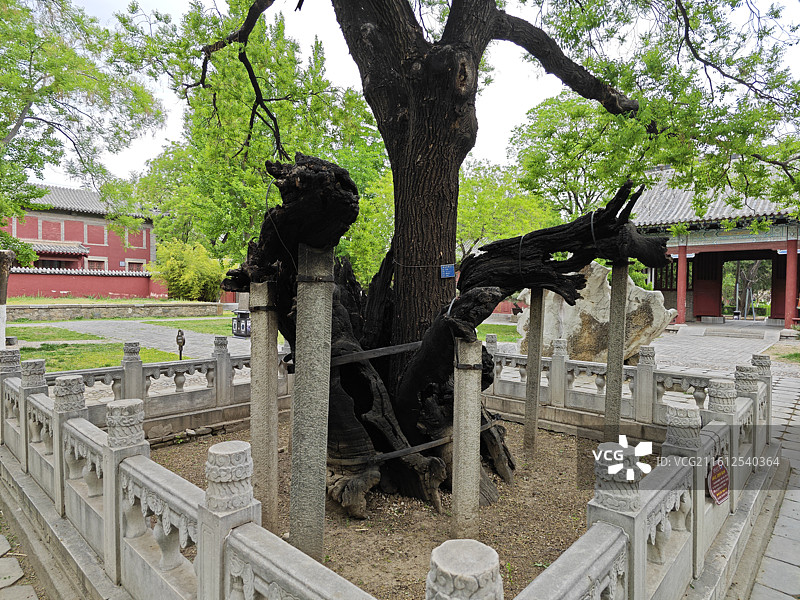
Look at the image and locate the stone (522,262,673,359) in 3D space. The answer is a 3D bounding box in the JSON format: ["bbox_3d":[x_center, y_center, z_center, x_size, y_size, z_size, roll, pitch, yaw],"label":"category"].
[{"bbox_3d":[5.091,0.374,13.700,3.800,2.600,1.800,2,2,30],"label":"stone"}]

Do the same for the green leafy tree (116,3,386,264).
[{"bbox_3d":[-7.909,-7.909,28.500,13.200,15.500,12.000,0,2,-16],"label":"green leafy tree"}]

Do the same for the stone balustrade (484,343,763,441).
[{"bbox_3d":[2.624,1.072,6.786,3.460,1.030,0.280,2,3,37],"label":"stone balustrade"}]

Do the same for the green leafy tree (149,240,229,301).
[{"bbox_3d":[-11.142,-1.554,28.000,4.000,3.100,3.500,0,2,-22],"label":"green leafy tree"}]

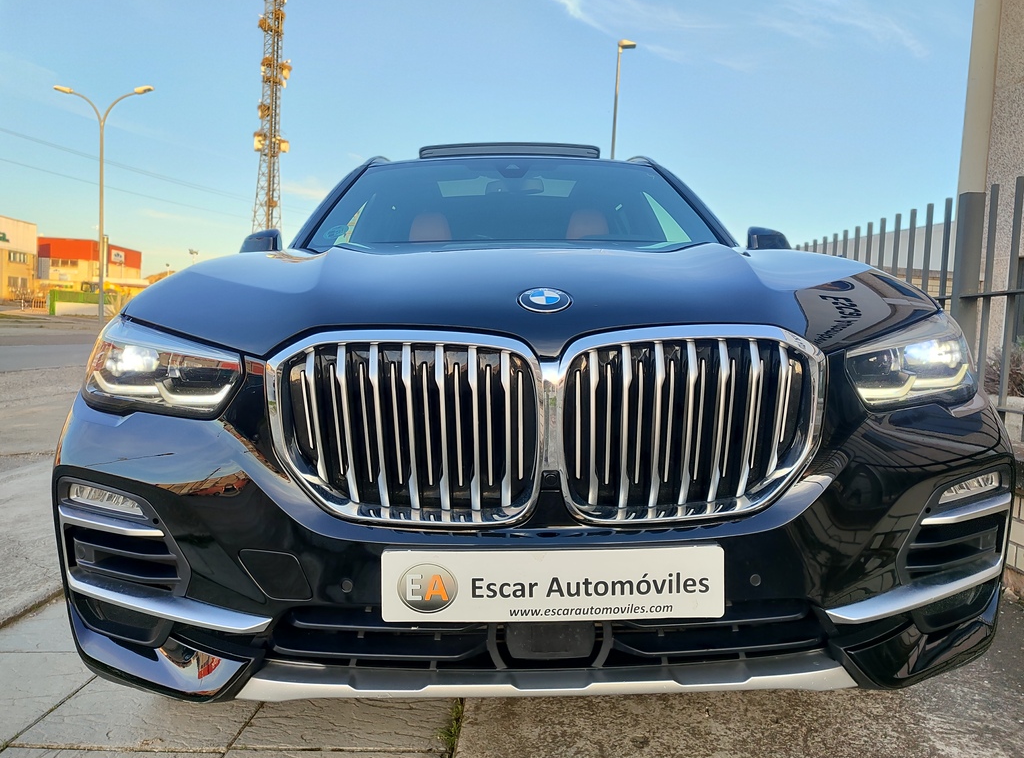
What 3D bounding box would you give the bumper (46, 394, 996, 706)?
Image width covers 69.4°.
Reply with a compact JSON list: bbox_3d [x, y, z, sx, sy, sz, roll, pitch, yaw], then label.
[{"bbox_3d":[0.056,0.281,1.361,1.970,0.535,0.480,0,4,-1],"label":"bumper"}]

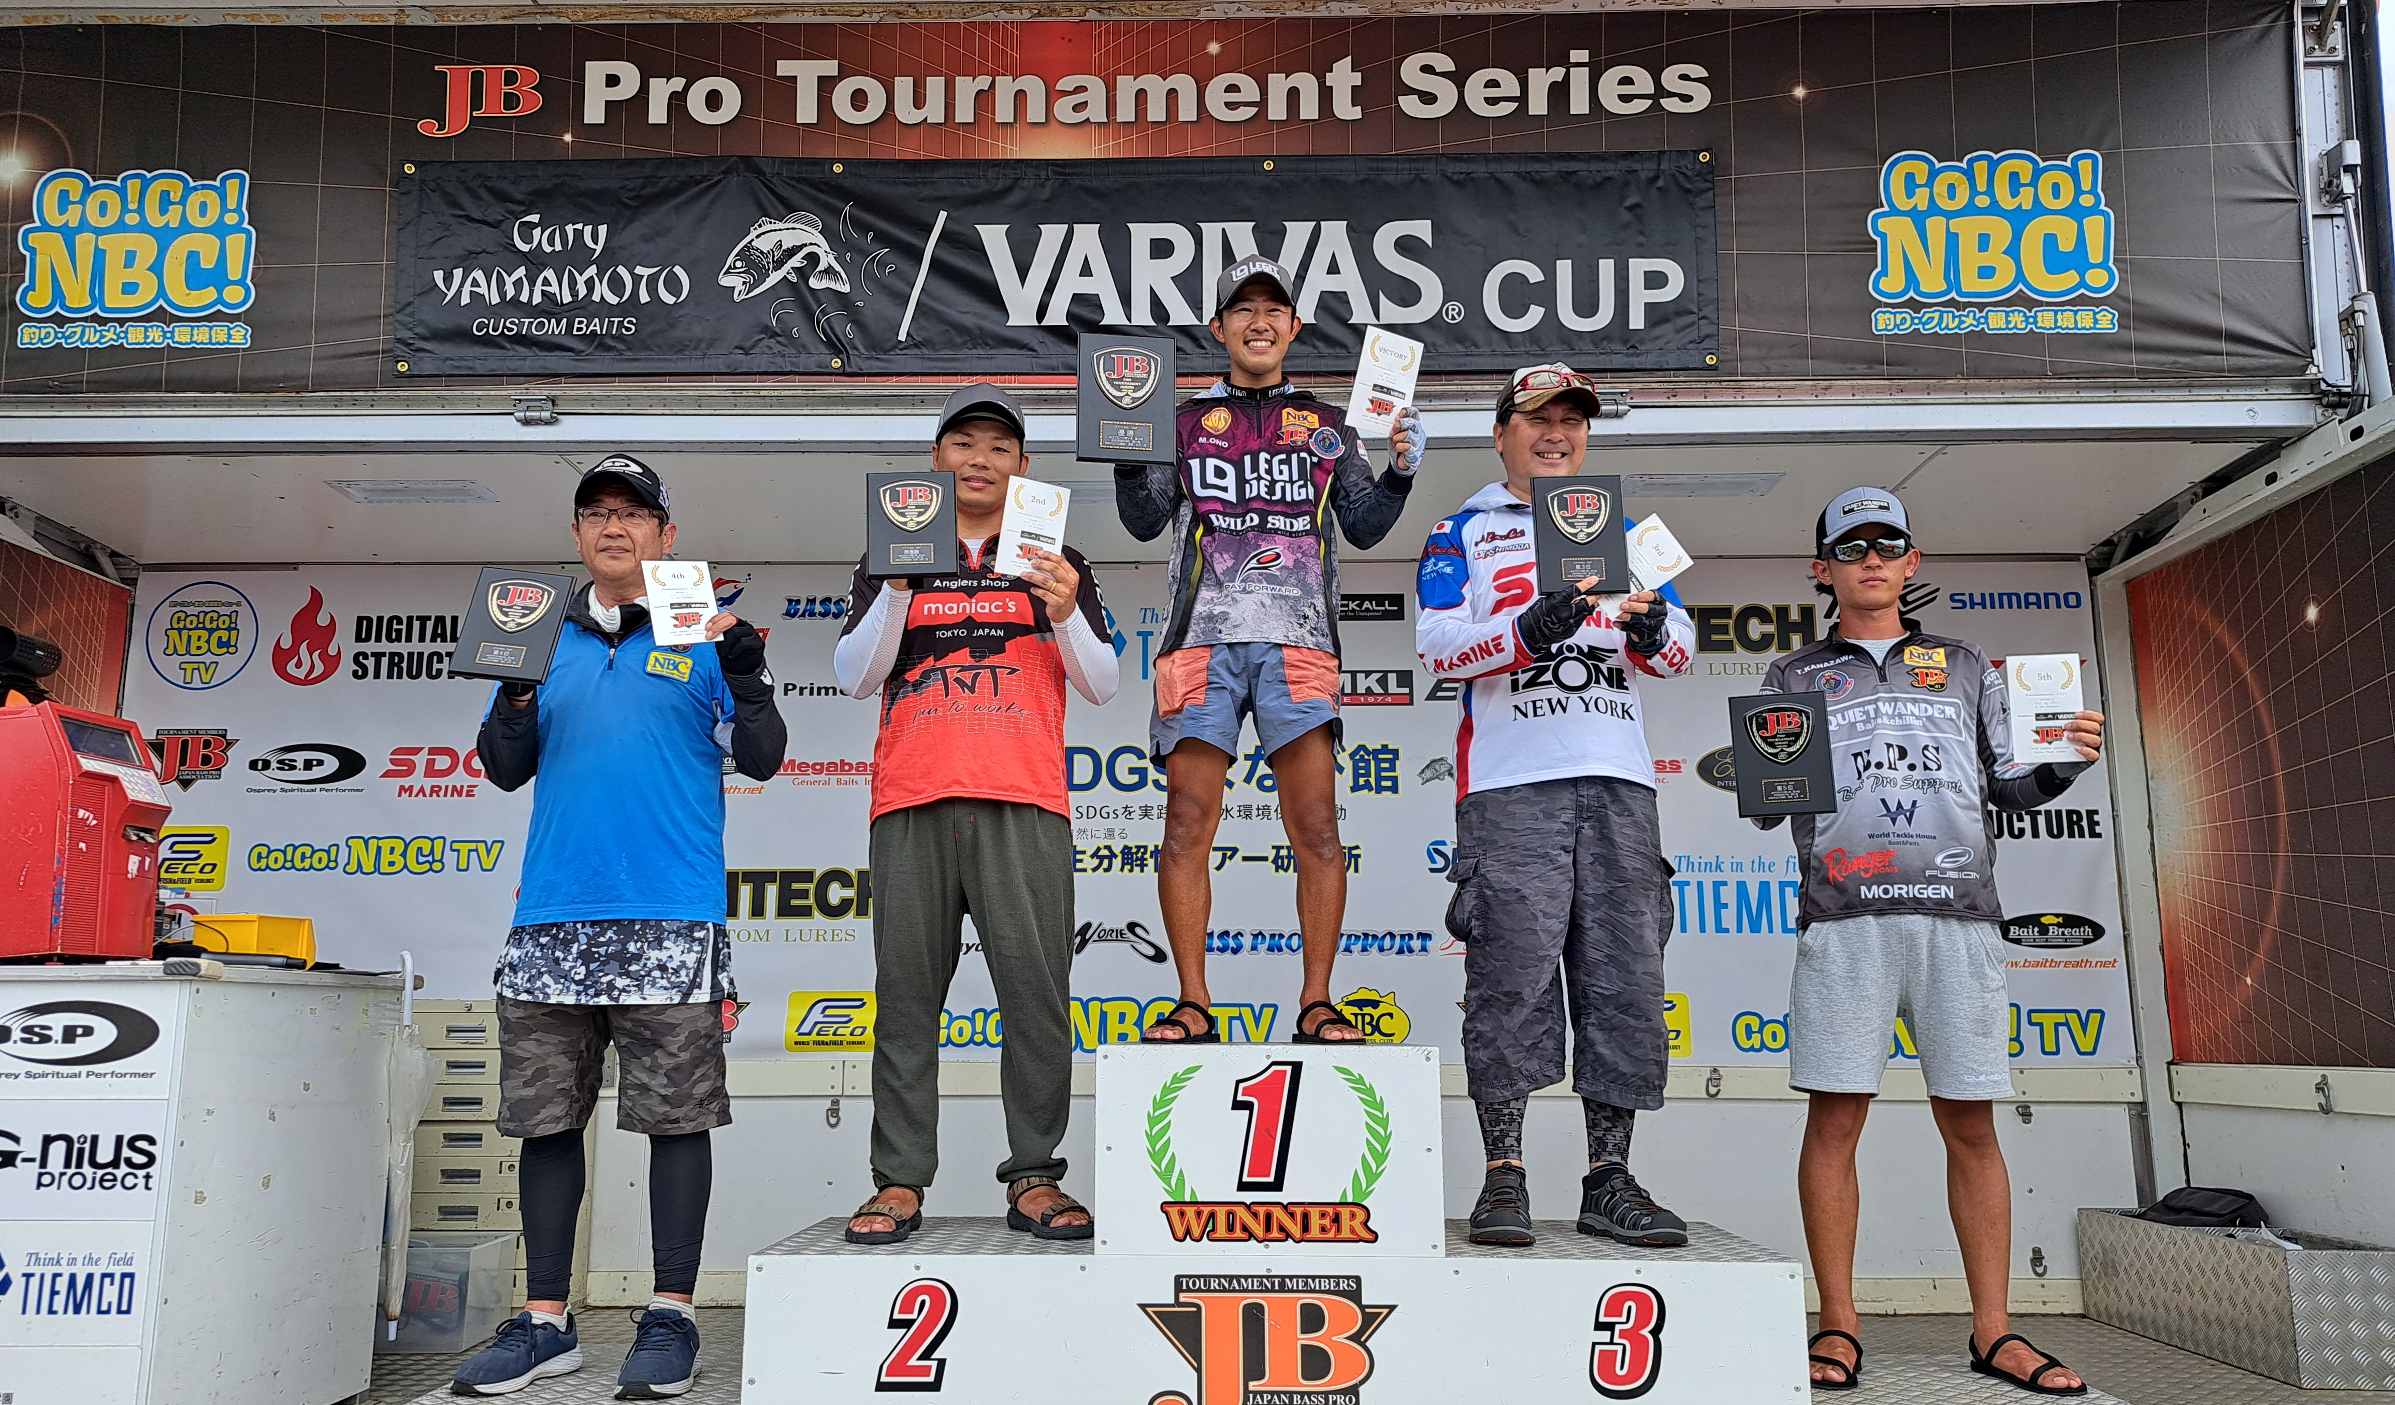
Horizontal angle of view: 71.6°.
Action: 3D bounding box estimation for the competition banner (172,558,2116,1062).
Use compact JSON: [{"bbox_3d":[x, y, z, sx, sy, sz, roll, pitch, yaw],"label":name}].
[{"bbox_3d":[-0.304,0.317,5.097,6.160,1.545,0.020,0,-11,1],"label":"competition banner"}]

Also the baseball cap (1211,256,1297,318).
[{"bbox_3d":[0.126,-0.901,3.594,0.170,0.130,0.260,0,-1,-1],"label":"baseball cap"}]

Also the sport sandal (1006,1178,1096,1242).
[{"bbox_3d":[-0.285,0.974,3.219,0.107,0.105,0.270,5,-12,-22],"label":"sport sandal"}]

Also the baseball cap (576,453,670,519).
[{"bbox_3d":[-1.213,-0.459,3.496,0.175,0.130,0.260,1,-1,-6],"label":"baseball cap"}]

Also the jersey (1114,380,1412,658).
[{"bbox_3d":[0.137,-0.385,3.484,0.611,0.592,0.330,1,-11,-3],"label":"jersey"}]

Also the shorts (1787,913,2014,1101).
[{"bbox_3d":[1.384,0.578,3.293,0.410,0.420,0.270,-3,-11,16],"label":"shorts"}]

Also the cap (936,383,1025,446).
[{"bbox_3d":[-0.449,-0.622,3.484,0.180,0.135,0.265,2,-5,-8],"label":"cap"}]

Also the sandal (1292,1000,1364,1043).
[{"bbox_3d":[0.263,0.637,3.293,0.100,0.085,0.260,5,-12,-23],"label":"sandal"}]

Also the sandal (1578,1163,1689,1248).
[{"bbox_3d":[0.842,0.973,3.220,0.110,0.125,0.290,4,-12,-18],"label":"sandal"}]

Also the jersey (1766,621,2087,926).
[{"bbox_3d":[1.424,0.136,3.327,0.580,0.630,0.360,-3,-11,15],"label":"jersey"}]

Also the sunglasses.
[{"bbox_3d":[1.375,-0.302,3.419,0.148,0.050,0.152,-3,-8,15],"label":"sunglasses"}]

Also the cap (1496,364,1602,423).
[{"bbox_3d":[0.738,-0.649,3.461,0.180,0.135,0.265,0,-6,0],"label":"cap"}]

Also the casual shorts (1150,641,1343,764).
[{"bbox_3d":[0.101,-0.025,3.431,0.390,0.320,0.260,0,-11,1],"label":"casual shorts"}]

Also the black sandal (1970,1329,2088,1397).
[{"bbox_3d":[1.585,1.253,3.168,0.100,0.080,0.265,3,-11,-15],"label":"black sandal"}]

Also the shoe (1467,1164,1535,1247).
[{"bbox_3d":[0.585,0.960,3.191,0.115,0.125,0.285,-2,-11,13],"label":"shoe"}]

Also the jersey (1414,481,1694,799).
[{"bbox_3d":[0.732,-0.129,3.411,0.528,0.652,0.380,0,-11,-2],"label":"jersey"}]

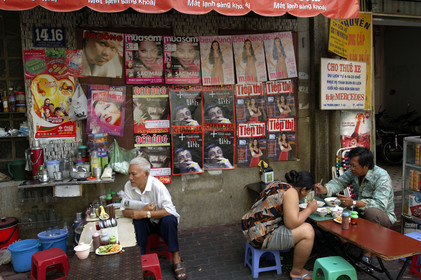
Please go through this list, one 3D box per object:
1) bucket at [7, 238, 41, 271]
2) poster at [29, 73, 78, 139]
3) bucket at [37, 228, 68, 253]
[{"bbox_3d":[-1.624,1.035,2.871,0.280,0.240,0.280,-2,3,0],"label":"bucket"},{"bbox_3d":[-1.685,-0.356,3.538,0.441,0.702,0.020,-1,3,-11],"label":"poster"},{"bbox_3d":[-1.478,1.014,3.085,0.287,0.250,0.287,-2,3,0],"label":"bucket"}]

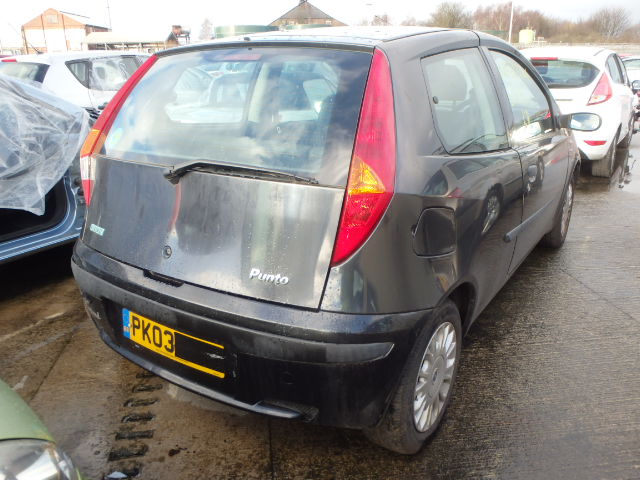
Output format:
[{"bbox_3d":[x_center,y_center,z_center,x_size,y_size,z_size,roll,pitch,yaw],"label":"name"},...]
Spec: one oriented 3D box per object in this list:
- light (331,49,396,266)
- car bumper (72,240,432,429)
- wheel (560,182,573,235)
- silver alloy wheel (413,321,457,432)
[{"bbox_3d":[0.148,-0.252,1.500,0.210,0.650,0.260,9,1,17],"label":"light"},{"bbox_3d":[-0.439,0.269,1.888,1.600,0.440,0.430,11,23,32],"label":"car bumper"},{"bbox_3d":[1.742,-0.222,3.781,0.150,0.390,0.390,11,23,32],"label":"wheel"},{"bbox_3d":[0.364,0.475,1.867,0.150,0.390,0.390,11,23,32],"label":"silver alloy wheel"}]

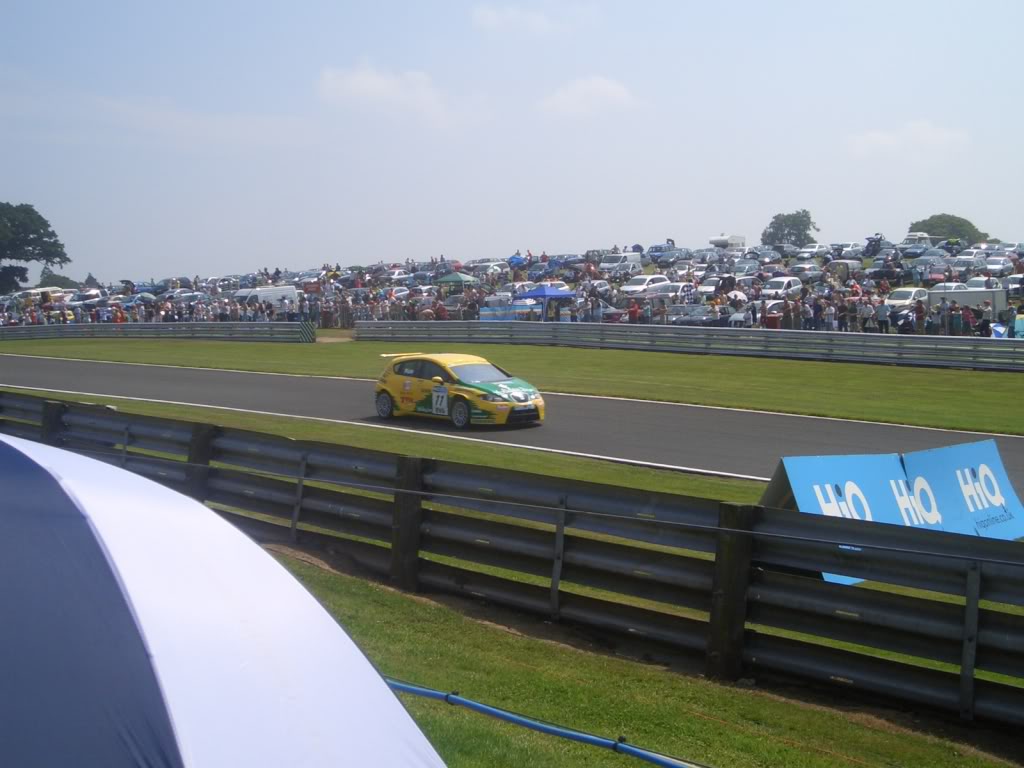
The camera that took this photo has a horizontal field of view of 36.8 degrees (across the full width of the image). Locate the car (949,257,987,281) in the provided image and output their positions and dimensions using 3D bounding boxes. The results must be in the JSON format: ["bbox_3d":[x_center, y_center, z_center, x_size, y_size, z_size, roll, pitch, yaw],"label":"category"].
[{"bbox_3d":[34.203,-8.611,115.000,1.760,1.550,4.500,4,8,29],"label":"car"}]

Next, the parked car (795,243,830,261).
[{"bbox_3d":[29.192,-12.751,148.000,1.740,1.450,4.350,4,8,28],"label":"parked car"}]

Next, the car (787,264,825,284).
[{"bbox_3d":[25.117,-9.382,131.000,1.700,1.450,4.150,4,8,32],"label":"car"}]

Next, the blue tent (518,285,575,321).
[{"bbox_3d":[2.115,-4.976,98.063,2.800,2.500,2.800,-3,4,-44],"label":"blue tent"}]

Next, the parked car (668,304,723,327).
[{"bbox_3d":[9.024,-3.085,73.000,1.750,1.420,4.300,2,4,31],"label":"parked car"}]

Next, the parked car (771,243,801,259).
[{"bbox_3d":[30.651,-14.822,172.000,1.760,1.520,4.350,2,5,32],"label":"parked car"}]

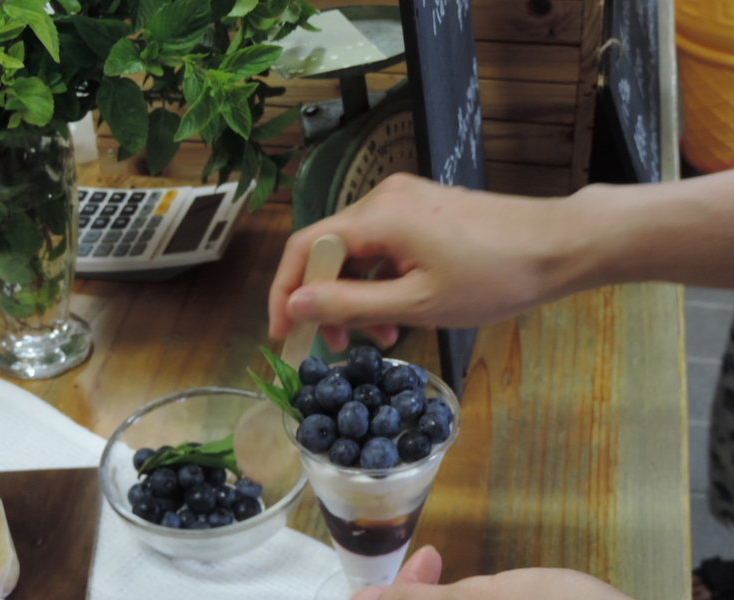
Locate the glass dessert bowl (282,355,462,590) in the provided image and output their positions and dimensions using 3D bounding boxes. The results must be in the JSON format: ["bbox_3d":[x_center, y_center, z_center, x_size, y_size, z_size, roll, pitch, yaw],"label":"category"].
[{"bbox_3d":[0.003,0.101,0.601,0.078,0.125,0.078,0,36,0],"label":"glass dessert bowl"}]

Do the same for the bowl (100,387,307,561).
[{"bbox_3d":[-0.087,0.103,0.707,0.113,0.046,0.113,0,37,0],"label":"bowl"}]

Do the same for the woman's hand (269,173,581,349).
[{"bbox_3d":[0.030,-0.019,0.660,0.158,0.078,0.088,-4,38,-7],"label":"woman's hand"}]

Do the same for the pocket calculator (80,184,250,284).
[{"bbox_3d":[-0.166,-0.057,0.929,0.147,0.028,0.101,3,37,11],"label":"pocket calculator"}]

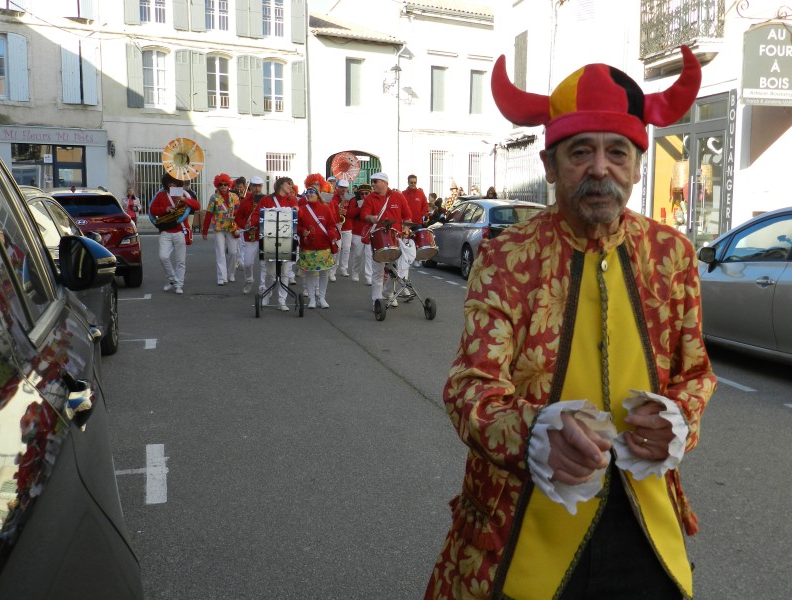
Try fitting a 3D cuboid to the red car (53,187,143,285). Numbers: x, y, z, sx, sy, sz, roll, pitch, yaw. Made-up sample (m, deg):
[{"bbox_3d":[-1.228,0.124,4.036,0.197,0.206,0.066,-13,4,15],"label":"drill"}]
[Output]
[{"bbox_3d":[-5.352,-1.088,14.767,1.800,1.560,4.165,-2,7,-22],"label":"red car"}]

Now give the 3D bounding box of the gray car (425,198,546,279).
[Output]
[{"bbox_3d":[1.852,-1.225,17.016,1.765,1.421,4.324,-1,6,-12],"label":"gray car"}]

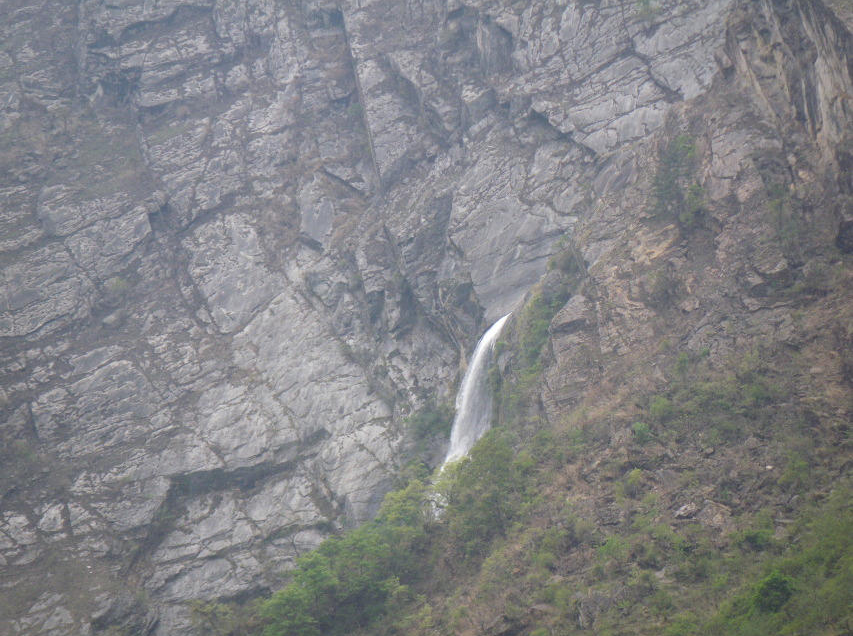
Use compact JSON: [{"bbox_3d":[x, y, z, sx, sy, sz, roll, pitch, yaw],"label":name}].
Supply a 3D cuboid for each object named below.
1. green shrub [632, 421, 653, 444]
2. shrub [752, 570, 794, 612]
[{"bbox_3d":[16.152,8.562,258.000,1.466,1.669,1.422,0,-10,0],"label":"green shrub"},{"bbox_3d":[23.131,18.232,230.000,2.744,2.604,2.661,0,-10,0],"label":"shrub"}]

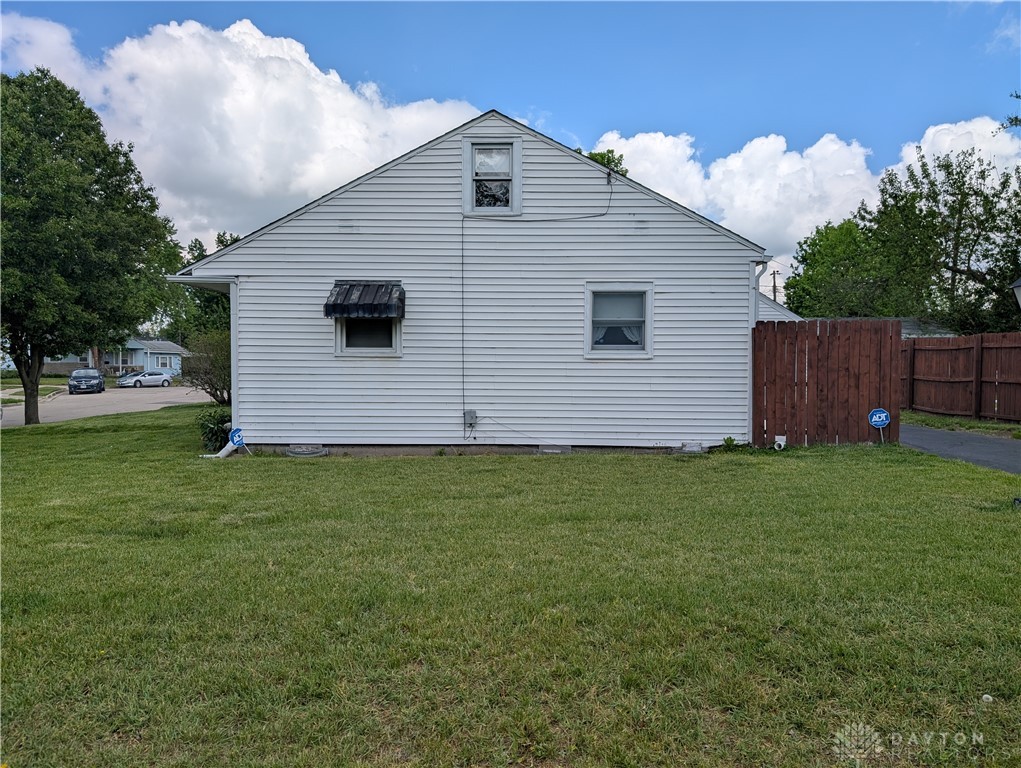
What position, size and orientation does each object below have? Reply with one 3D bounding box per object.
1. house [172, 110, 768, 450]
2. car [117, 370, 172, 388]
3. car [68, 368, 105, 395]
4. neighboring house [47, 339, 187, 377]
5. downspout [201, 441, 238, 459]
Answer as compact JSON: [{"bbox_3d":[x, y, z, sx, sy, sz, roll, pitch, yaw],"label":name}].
[{"bbox_3d":[-0.537,-1.587,15.250,8.600,4.880,10.200,0,2,0],"label":"house"},{"bbox_3d":[-31.378,-0.387,61.000,1.760,1.440,4.500,1,2,28],"label":"car"},{"bbox_3d":[-28.087,-0.202,47.176,1.830,1.670,4.450,0,2,-26],"label":"car"},{"bbox_3d":[-39.451,-2.633,68.380,8.200,4.000,12.600,2,2,41],"label":"neighboring house"},{"bbox_3d":[-4.107,0.924,10.000,0.550,0.270,0.160,0,2,-9],"label":"downspout"}]

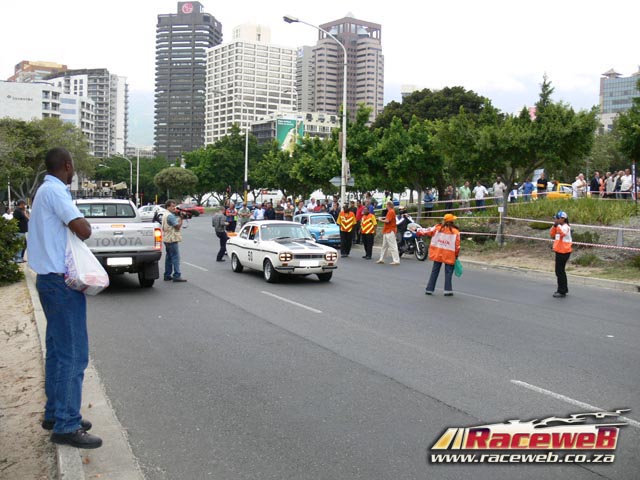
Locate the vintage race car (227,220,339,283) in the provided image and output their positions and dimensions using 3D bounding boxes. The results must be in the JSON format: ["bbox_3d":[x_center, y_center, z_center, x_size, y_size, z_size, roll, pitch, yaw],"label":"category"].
[{"bbox_3d":[-1.064,0.244,16.031,1.580,1.360,3.960,-1,3,-26],"label":"vintage race car"}]

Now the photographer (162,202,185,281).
[{"bbox_3d":[-3.238,0.011,14.449,0.520,1.800,0.540,2,3,15],"label":"photographer"}]

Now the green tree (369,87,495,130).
[{"bbox_3d":[10.009,-7.578,58.339,12.500,12.380,12.000,1,3,0],"label":"green tree"}]

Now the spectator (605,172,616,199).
[{"bbox_3d":[13.671,-2.308,30.552,0.520,1.750,0.420,-1,4,-30],"label":"spectator"}]

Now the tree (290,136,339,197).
[{"bbox_3d":[-0.335,-3.250,38.159,3.600,5.900,3.600,0,3,0],"label":"tree"}]

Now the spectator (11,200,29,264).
[{"bbox_3d":[-8.292,-0.247,17.952,0.480,1.750,0.520,0,4,-22],"label":"spectator"}]

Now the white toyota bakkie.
[{"bbox_3d":[-5.090,0.026,15.466,1.790,1.810,5.150,-1,3,-23],"label":"white toyota bakkie"}]

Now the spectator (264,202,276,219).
[{"bbox_3d":[-2.105,-0.703,27.247,0.520,1.750,0.330,1,3,6],"label":"spectator"}]

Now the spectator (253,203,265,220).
[{"bbox_3d":[-2.933,-0.880,31.048,0.520,1.740,0.360,1,3,-3],"label":"spectator"}]

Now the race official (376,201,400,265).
[{"bbox_3d":[2.022,-0.221,19.100,0.660,1.830,0.520,1,3,4],"label":"race official"}]

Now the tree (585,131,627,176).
[{"bbox_3d":[18.530,-4.381,42.000,3.800,5.500,3.800,0,3,0],"label":"tree"}]

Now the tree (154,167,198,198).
[{"bbox_3d":[-15.585,-5.356,70.153,4.700,5.200,4.700,1,3,0],"label":"tree"}]

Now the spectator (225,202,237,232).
[{"bbox_3d":[-3.628,-0.657,26.547,0.540,1.760,0.360,0,3,-6],"label":"spectator"}]

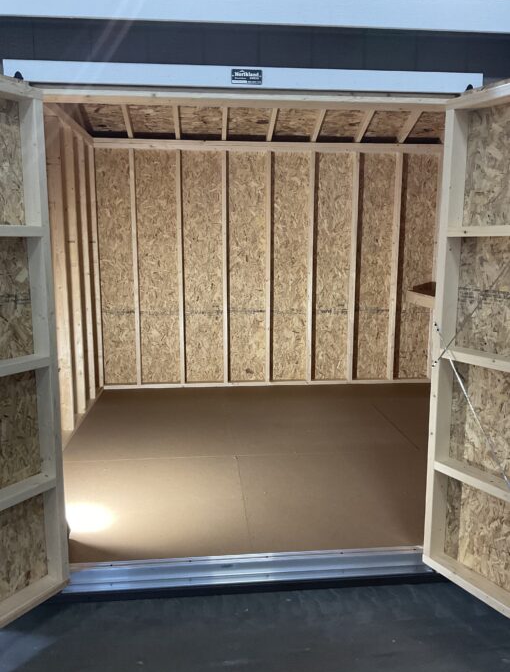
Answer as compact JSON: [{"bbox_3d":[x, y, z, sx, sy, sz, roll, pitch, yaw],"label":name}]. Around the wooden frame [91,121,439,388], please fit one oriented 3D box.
[{"bbox_3d":[0.188,-0.654,5.363,3.327,2.292,0.097,-1,9,-5],"label":"wooden frame"}]

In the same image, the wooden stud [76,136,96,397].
[{"bbox_3d":[-1.419,-0.523,4.752,0.089,2.154,0.038,-1,9,-5],"label":"wooden stud"}]

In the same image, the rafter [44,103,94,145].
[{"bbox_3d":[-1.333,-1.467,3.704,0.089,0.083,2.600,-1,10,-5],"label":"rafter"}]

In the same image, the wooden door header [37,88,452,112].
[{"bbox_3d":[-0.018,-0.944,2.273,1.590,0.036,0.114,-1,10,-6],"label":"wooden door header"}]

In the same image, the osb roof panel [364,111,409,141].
[{"bbox_3d":[1.155,-1.897,5.048,0.368,0.013,0.508,-1,-11,-5],"label":"osb roof panel"}]

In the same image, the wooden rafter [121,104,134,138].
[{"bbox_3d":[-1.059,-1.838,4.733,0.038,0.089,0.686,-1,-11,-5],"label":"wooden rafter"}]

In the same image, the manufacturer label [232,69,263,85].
[{"bbox_3d":[-0.029,-0.960,2.115,0.112,0.052,0.003,-1,9,-5],"label":"manufacturer label"}]

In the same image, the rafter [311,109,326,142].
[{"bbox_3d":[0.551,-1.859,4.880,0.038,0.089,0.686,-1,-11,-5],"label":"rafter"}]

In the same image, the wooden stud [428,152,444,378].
[{"bbox_3d":[1.744,-0.642,5.511,0.038,2.154,0.089,-1,9,-5],"label":"wooden stud"}]

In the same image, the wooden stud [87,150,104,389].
[{"bbox_3d":[-1.456,-0.589,5.148,0.089,2.154,0.038,-1,9,-5],"label":"wooden stud"}]

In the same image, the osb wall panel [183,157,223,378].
[{"bbox_3d":[-0.487,-0.621,5.357,0.368,2.154,0.013,-1,9,-5],"label":"osb wall panel"}]

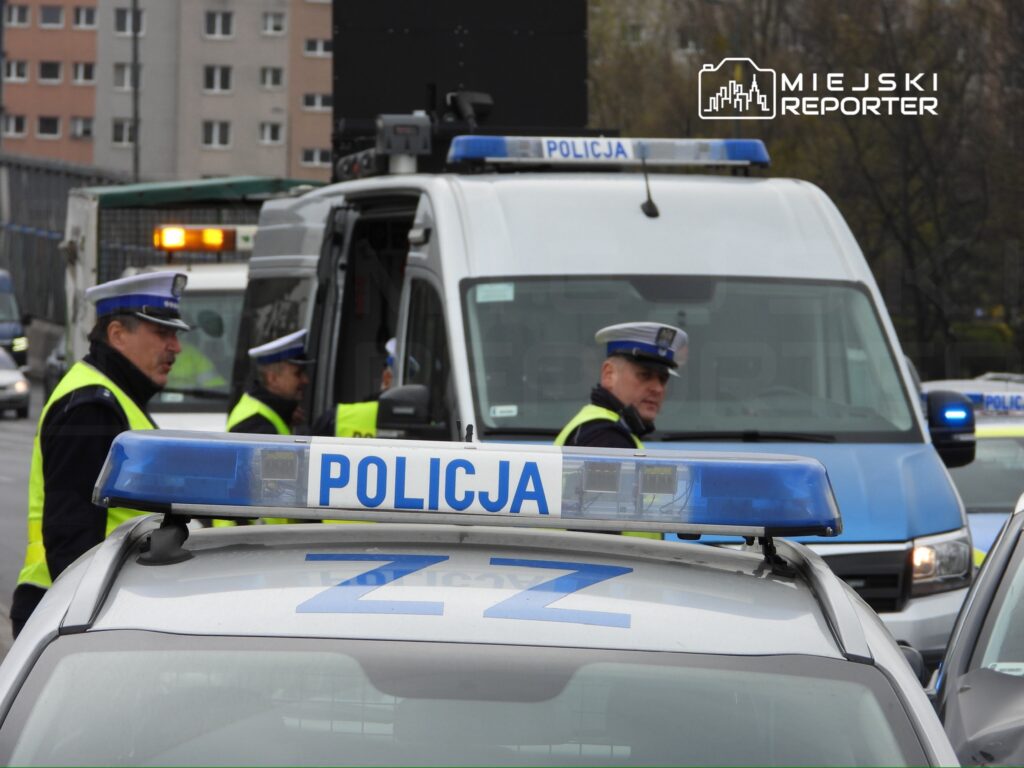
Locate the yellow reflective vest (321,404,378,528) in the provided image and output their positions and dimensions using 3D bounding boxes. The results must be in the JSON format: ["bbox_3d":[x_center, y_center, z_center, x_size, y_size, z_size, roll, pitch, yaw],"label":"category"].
[{"bbox_3d":[-0.580,0.385,34.600,0.470,0.660,0.310,1,0,20],"label":"yellow reflective vest"}]

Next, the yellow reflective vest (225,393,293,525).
[{"bbox_3d":[-1.120,0.375,35.500,0.320,0.670,0.480,1,0,-6],"label":"yellow reflective vest"}]

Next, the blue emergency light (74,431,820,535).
[{"bbox_3d":[-0.070,0.155,12.500,1.140,0.120,0.300,2,0,0],"label":"blue emergency light"}]

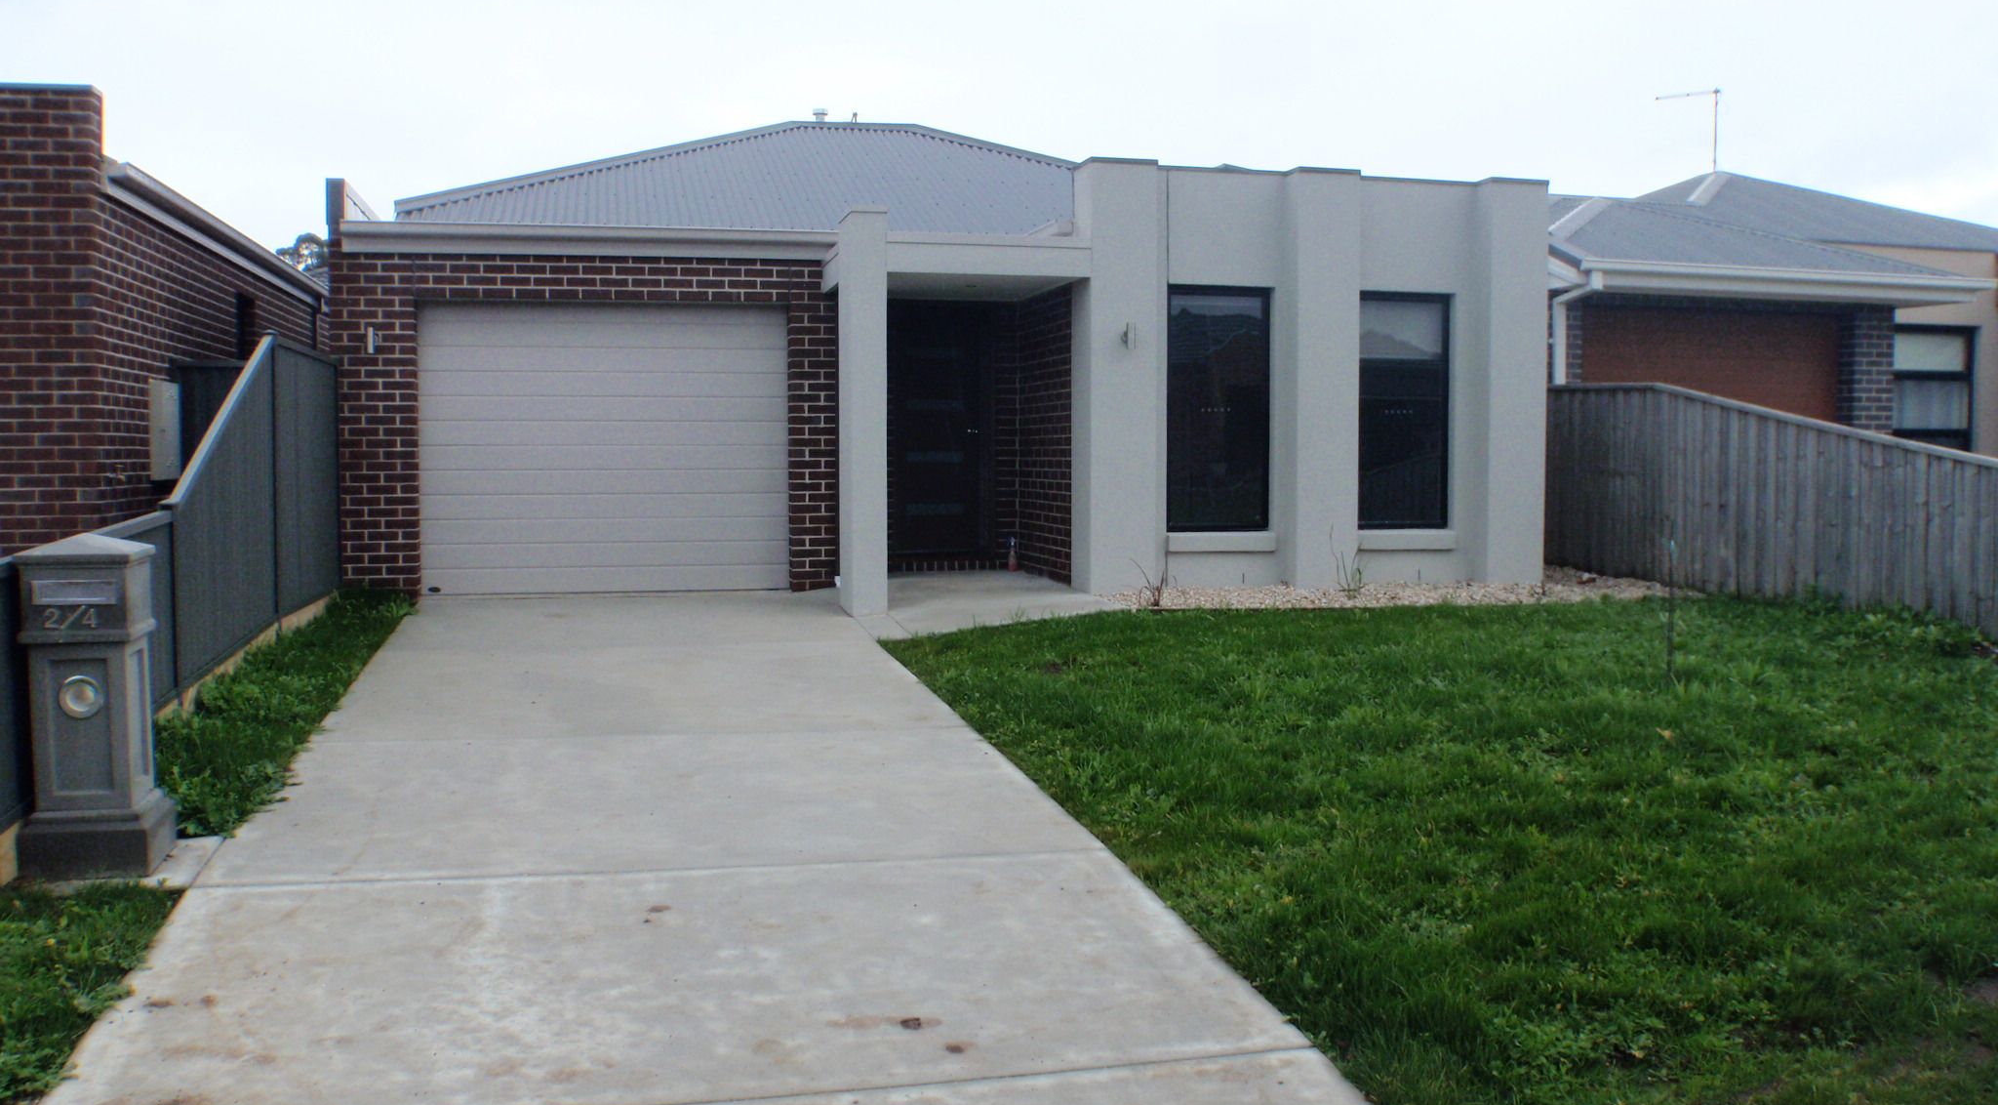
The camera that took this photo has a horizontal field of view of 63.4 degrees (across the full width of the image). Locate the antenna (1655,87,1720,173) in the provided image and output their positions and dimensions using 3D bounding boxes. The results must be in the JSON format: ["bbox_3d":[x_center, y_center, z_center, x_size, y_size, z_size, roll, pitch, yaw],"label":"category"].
[{"bbox_3d":[8.678,-5.273,20.329,0.780,1.050,0.350,2,4,33],"label":"antenna"}]

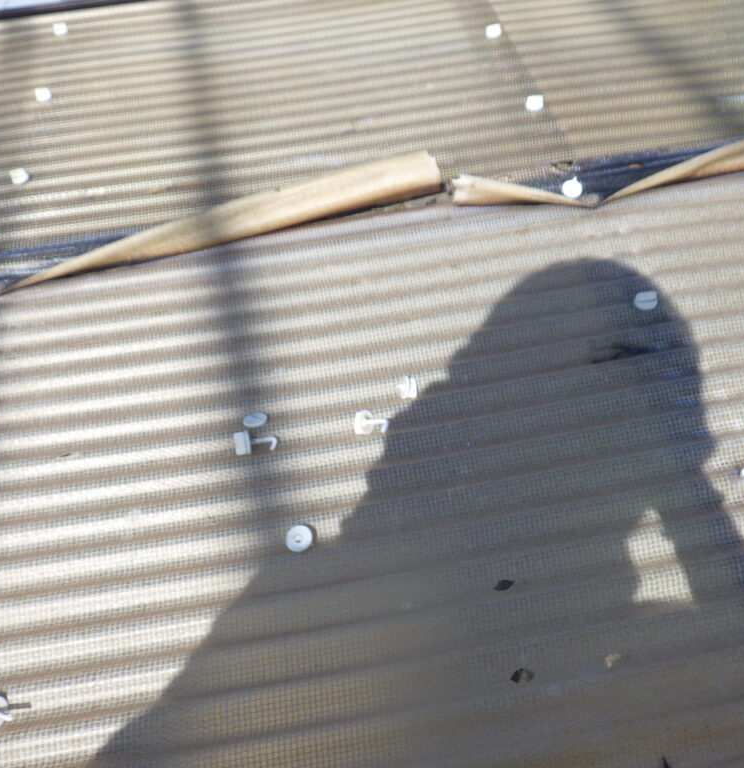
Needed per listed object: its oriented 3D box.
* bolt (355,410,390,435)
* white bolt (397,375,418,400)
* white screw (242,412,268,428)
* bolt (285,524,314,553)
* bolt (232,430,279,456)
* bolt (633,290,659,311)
[{"bbox_3d":[0.000,0.031,0.663,0.030,0.018,0.018,-11,51,27],"label":"bolt"},{"bbox_3d":[0.029,0.003,0.687,0.015,0.019,0.019,-9,49,-20],"label":"white bolt"},{"bbox_3d":[-0.096,0.030,0.683,0.019,0.005,0.019,-9,30,-3],"label":"white screw"},{"bbox_3d":[-0.052,0.112,0.599,0.020,0.010,0.020,1,73,-3],"label":"bolt"},{"bbox_3d":[-0.093,0.047,0.661,0.035,0.018,0.018,-6,47,-8],"label":"bolt"},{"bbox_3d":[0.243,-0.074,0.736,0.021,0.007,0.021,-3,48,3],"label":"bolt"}]

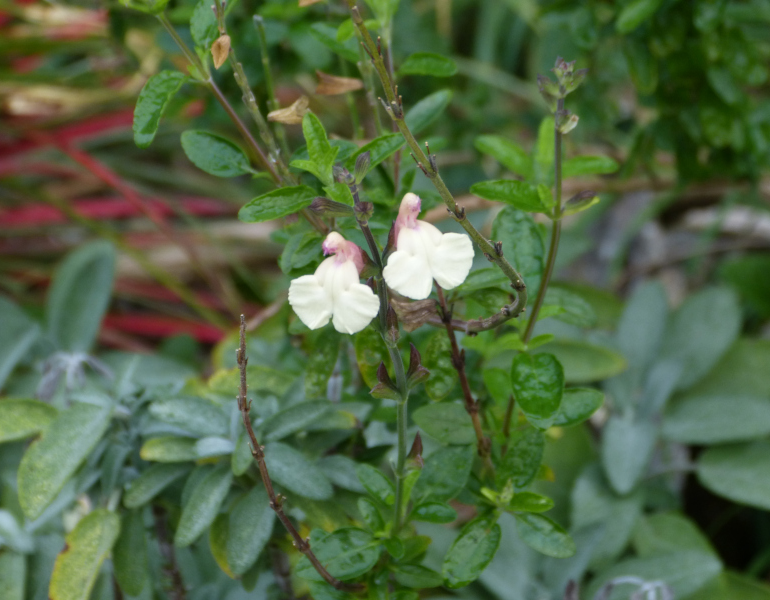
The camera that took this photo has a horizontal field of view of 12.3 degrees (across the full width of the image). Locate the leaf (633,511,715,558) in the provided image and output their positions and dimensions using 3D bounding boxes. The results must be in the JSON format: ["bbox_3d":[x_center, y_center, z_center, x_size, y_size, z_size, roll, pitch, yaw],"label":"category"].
[{"bbox_3d":[0.095,0.082,1.180,0.031,0.006,0.027,-3,54,-9],"label":"leaf"}]

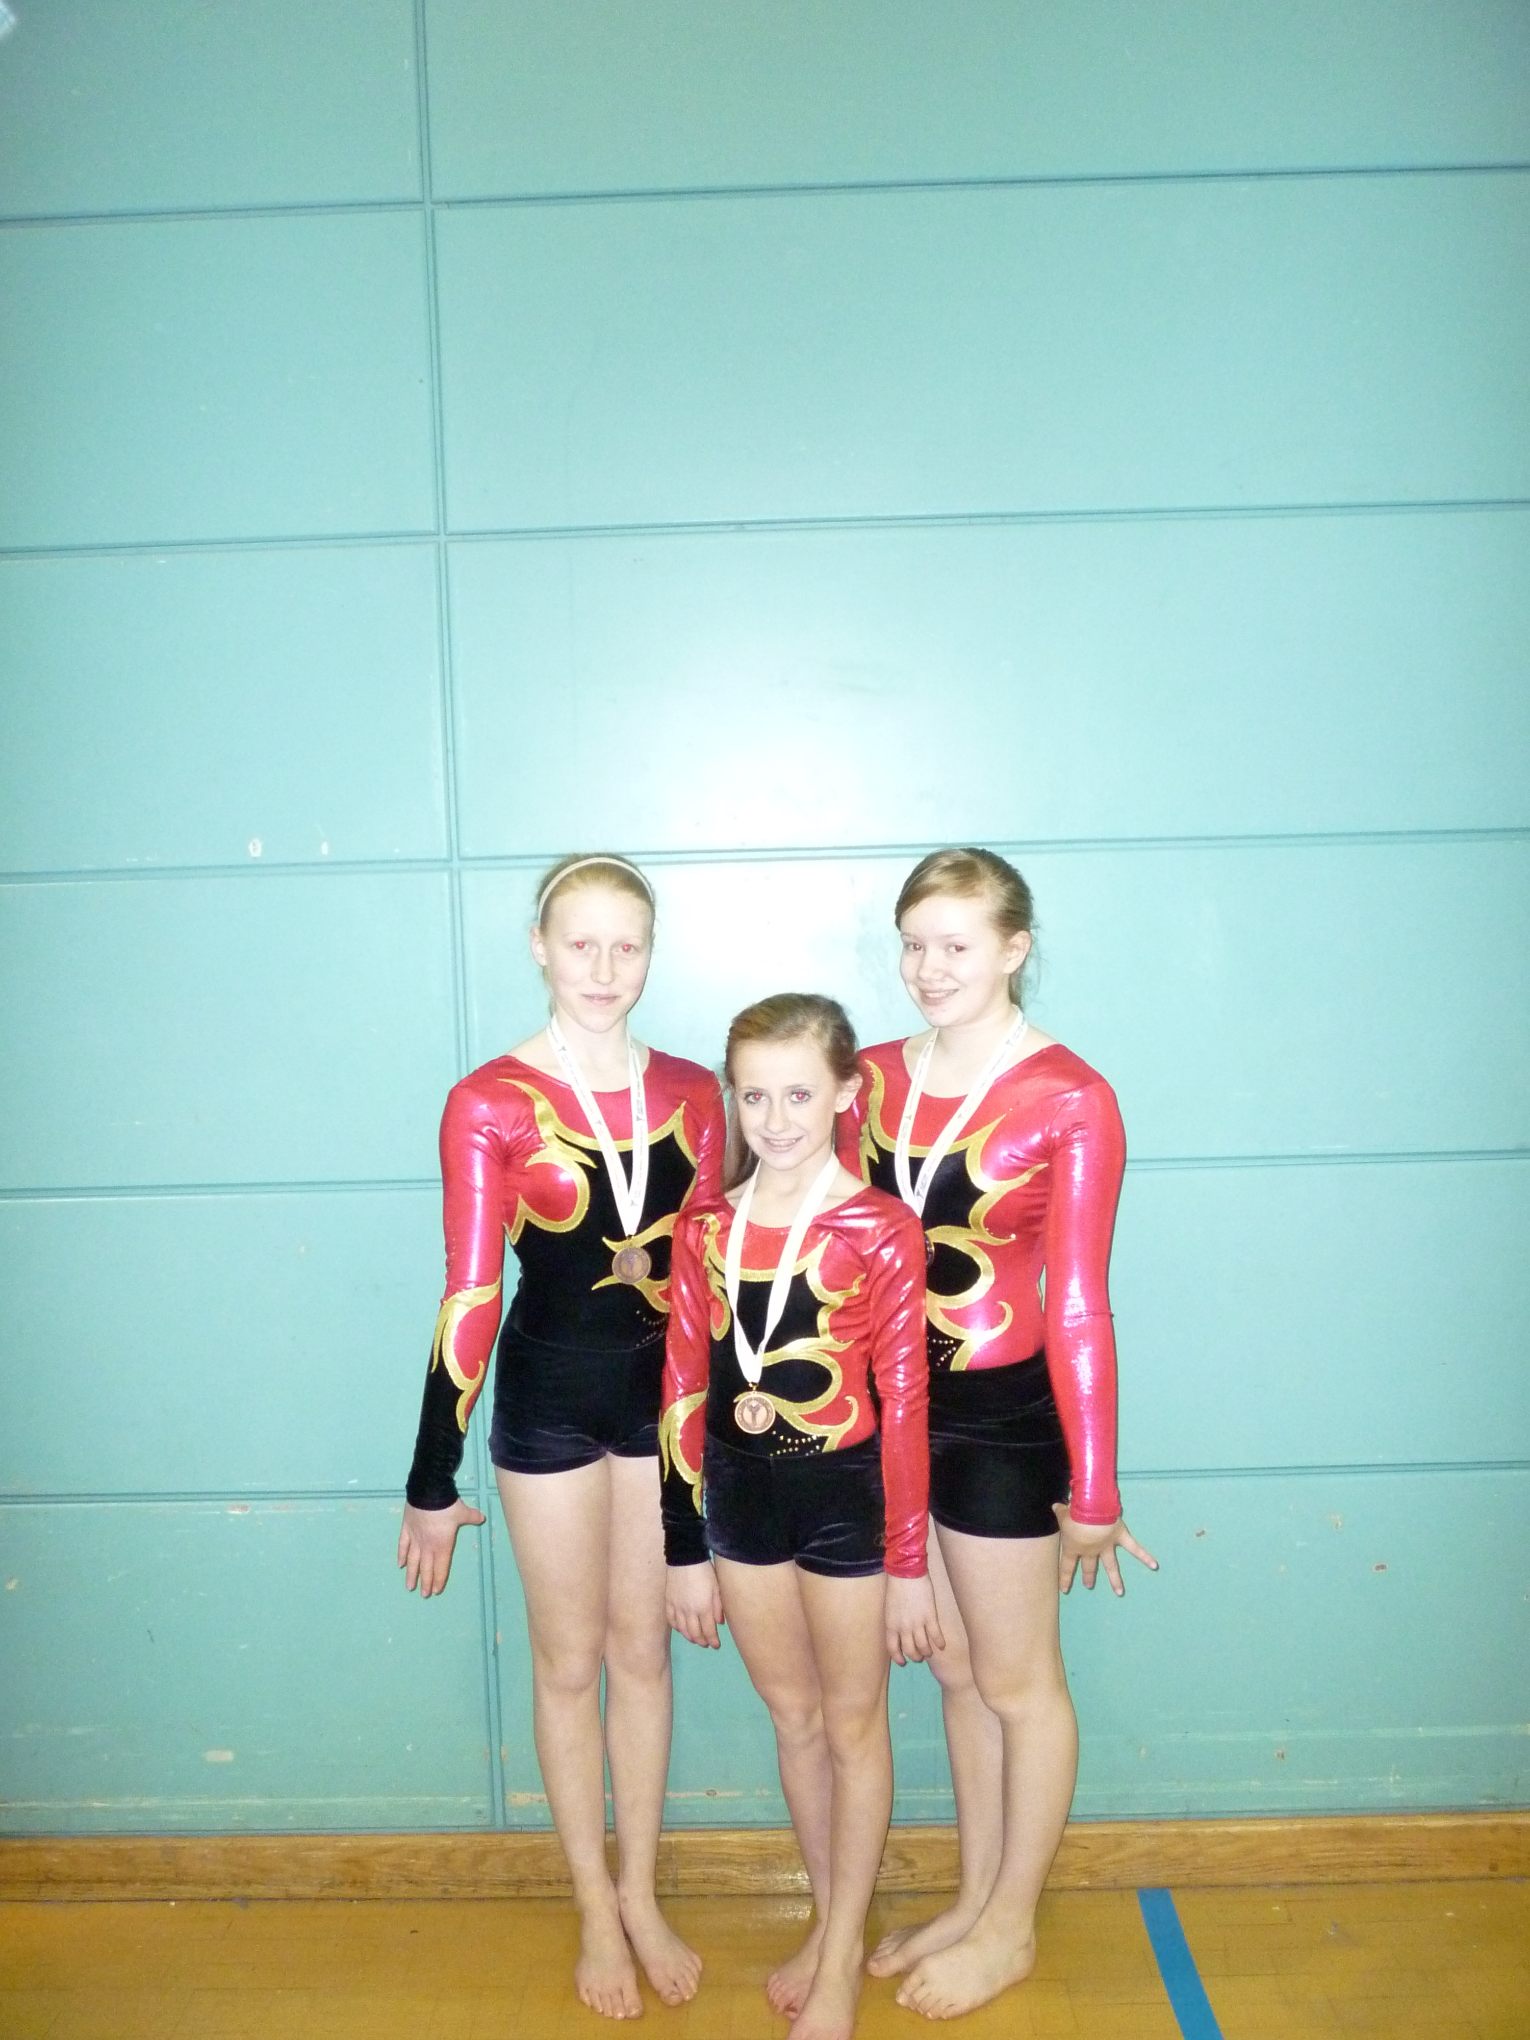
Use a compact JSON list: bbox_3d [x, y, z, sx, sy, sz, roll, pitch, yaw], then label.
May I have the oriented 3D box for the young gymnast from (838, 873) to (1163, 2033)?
[{"bbox_3d":[0.283,0.545,2.263,0.460,1.535,0.310,2,5,39],"label":"young gymnast"}]

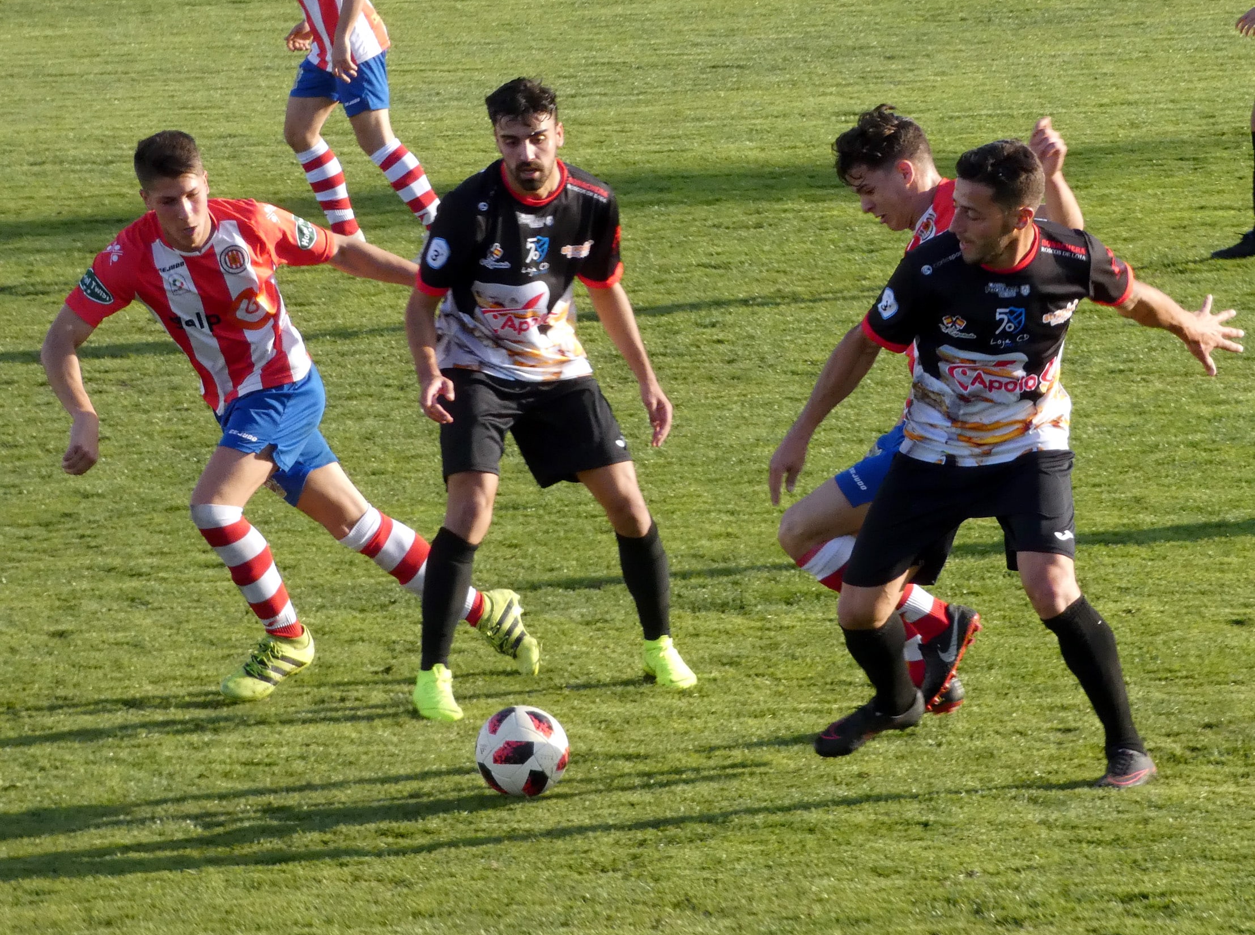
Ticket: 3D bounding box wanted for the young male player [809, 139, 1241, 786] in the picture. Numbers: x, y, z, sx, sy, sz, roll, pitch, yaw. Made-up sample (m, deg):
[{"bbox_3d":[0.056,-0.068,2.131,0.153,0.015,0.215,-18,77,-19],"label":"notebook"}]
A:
[{"bbox_3d":[0.937,-0.047,17.908,1.100,1.550,0.680,0,9,0],"label":"young male player"}]

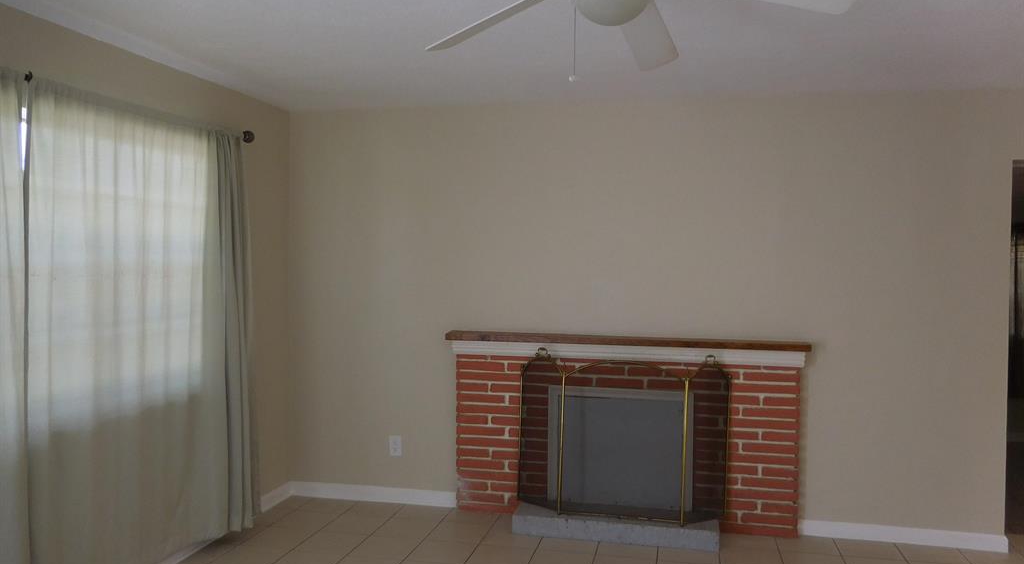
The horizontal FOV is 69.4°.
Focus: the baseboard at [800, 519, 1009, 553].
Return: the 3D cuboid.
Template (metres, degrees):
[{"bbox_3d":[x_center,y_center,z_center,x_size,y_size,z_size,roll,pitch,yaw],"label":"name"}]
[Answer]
[{"bbox_3d":[2.084,1.363,3.976,1.027,0.088,0.015,1,1,13],"label":"baseboard"}]

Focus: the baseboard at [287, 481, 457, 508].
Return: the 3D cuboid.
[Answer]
[{"bbox_3d":[-0.872,1.331,4.635,1.110,0.088,0.015,1,1,13],"label":"baseboard"}]

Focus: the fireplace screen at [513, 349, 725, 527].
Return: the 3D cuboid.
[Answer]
[{"bbox_3d":[0.595,0.839,4.120,1.190,0.910,0.257,1,1,13],"label":"fireplace screen"}]

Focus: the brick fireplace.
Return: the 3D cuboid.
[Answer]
[{"bbox_3d":[0.613,0.854,4.220,2.020,1.077,0.168,1,1,13],"label":"brick fireplace"}]

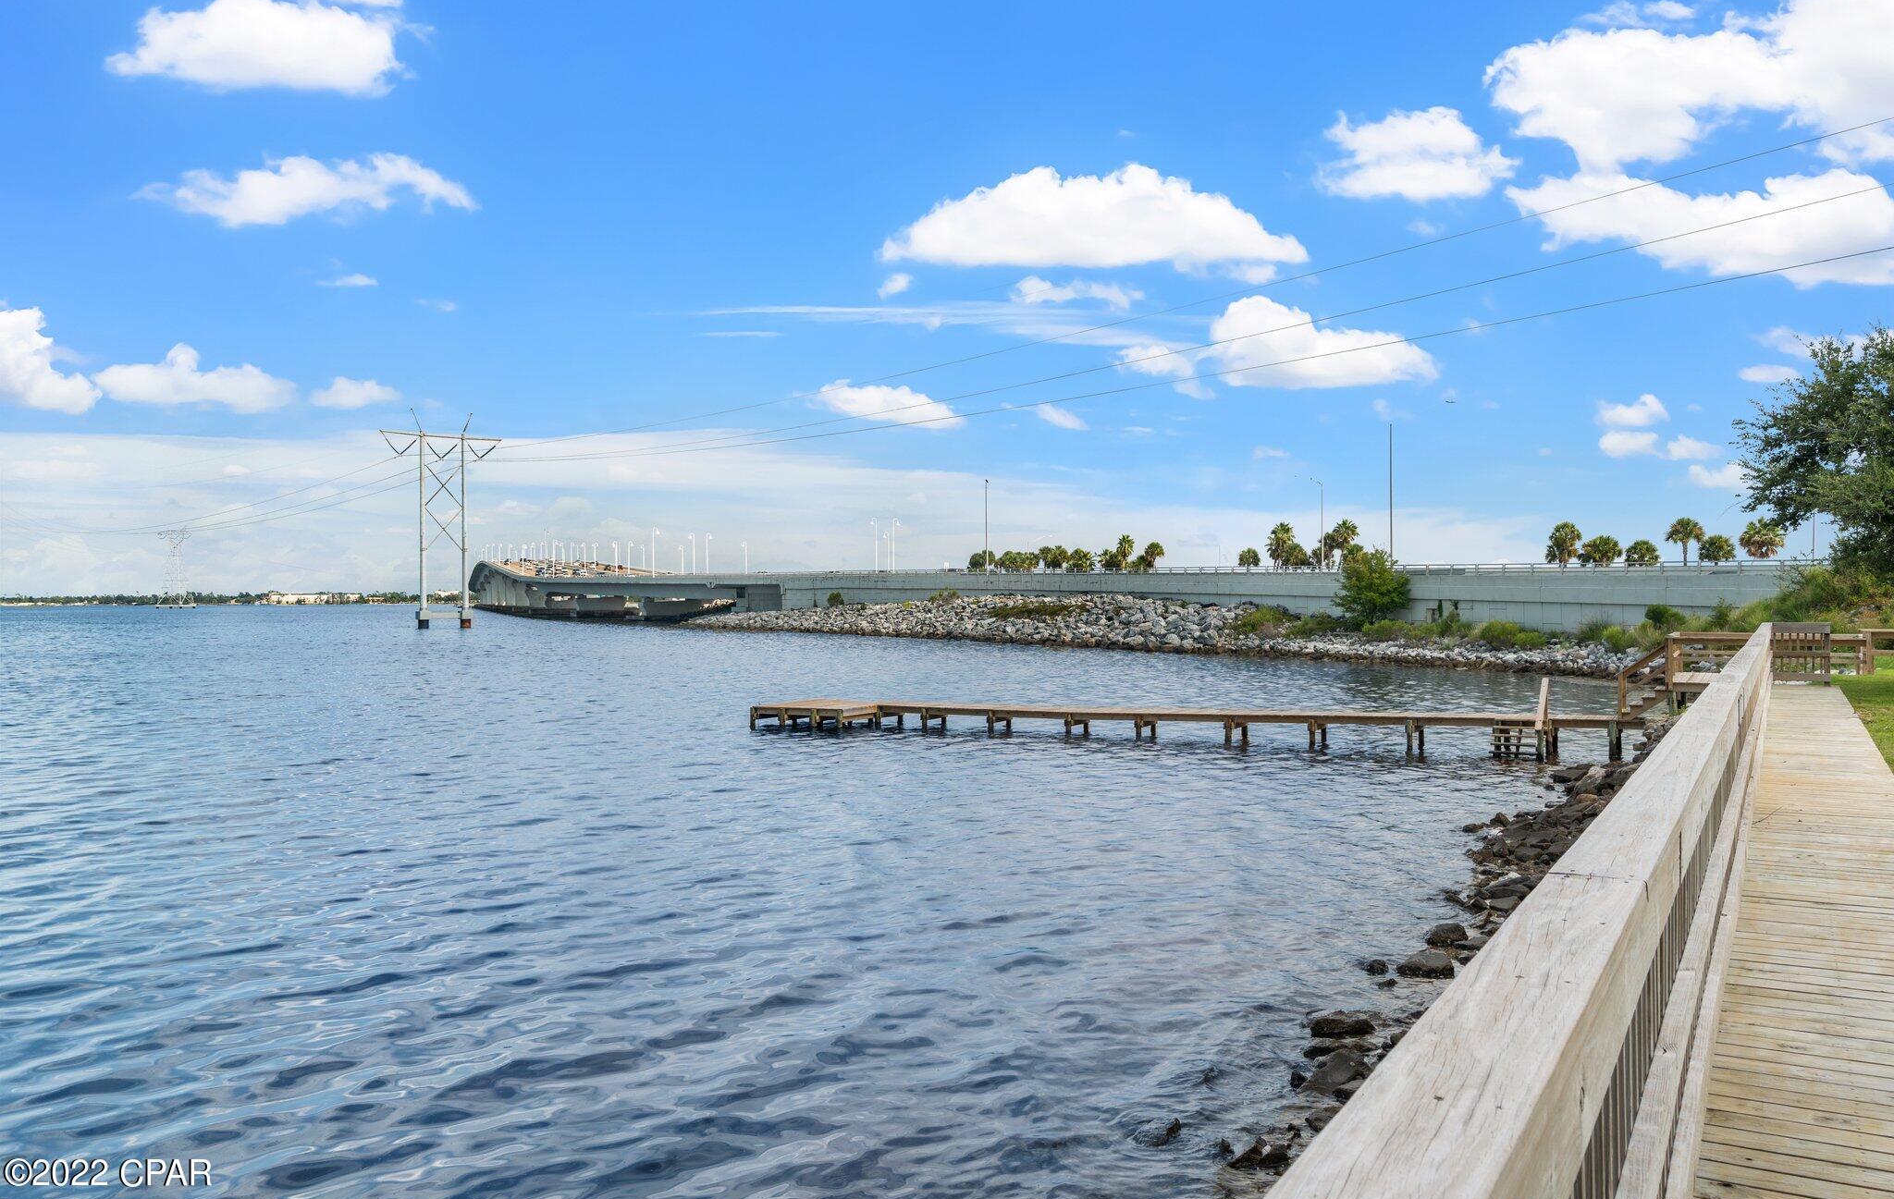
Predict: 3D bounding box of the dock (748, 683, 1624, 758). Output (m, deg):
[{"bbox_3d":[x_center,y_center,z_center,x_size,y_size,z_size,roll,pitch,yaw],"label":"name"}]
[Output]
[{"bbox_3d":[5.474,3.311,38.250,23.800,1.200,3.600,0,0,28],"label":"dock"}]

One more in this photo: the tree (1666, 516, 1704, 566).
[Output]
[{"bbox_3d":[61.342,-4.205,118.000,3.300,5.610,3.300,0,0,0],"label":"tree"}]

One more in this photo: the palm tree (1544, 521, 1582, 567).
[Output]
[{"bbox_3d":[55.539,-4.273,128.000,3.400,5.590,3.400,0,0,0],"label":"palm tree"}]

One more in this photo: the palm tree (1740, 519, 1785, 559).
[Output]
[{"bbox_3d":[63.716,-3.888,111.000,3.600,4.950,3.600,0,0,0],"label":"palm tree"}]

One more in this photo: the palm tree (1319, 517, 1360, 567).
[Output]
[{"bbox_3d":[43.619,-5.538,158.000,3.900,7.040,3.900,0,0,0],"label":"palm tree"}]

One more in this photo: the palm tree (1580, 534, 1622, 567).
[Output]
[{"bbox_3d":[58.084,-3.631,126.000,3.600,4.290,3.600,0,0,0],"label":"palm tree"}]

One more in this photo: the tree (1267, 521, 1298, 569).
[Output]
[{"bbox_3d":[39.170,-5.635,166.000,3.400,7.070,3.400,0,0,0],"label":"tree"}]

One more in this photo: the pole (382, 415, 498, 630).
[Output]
[{"bbox_3d":[-72.932,-11.089,205.000,17.400,30.750,1.700,0,0,-37],"label":"pole"}]

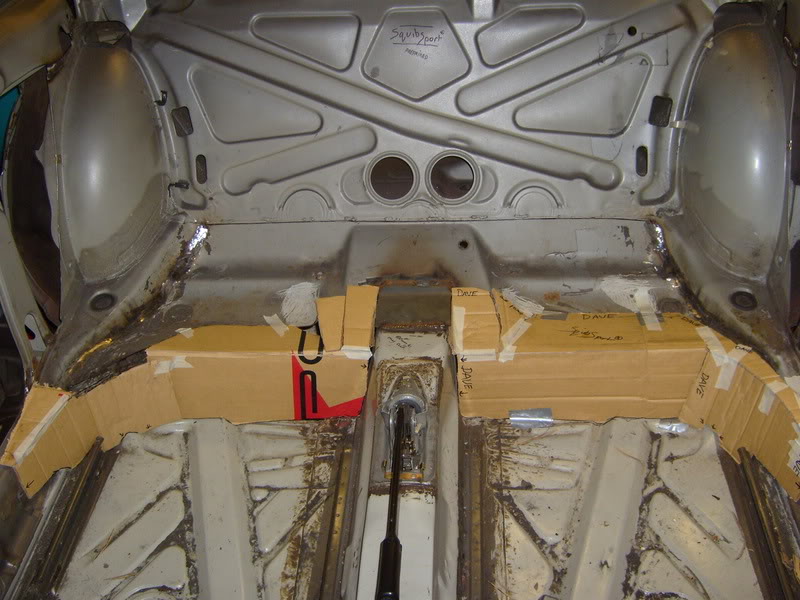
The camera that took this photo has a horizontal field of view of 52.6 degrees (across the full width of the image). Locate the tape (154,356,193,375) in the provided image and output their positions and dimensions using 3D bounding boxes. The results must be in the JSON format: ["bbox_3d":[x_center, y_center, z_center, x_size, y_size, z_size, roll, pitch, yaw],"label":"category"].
[{"bbox_3d":[-0.397,0.115,1.417,0.066,0.035,0.012,0,38,2],"label":"tape"}]

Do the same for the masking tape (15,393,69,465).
[{"bbox_3d":[-0.570,0.204,1.285,0.040,0.035,0.150,7,39,10],"label":"masking tape"}]

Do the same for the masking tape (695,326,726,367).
[{"bbox_3d":[0.535,0.080,1.393,0.032,0.025,0.085,-4,38,-4],"label":"masking tape"}]

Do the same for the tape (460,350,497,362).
[{"bbox_3d":[0.136,0.098,1.399,0.062,0.018,0.014,0,38,2],"label":"tape"}]

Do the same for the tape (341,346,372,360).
[{"bbox_3d":[-0.075,0.093,1.400,0.055,0.020,0.016,0,38,2],"label":"tape"}]

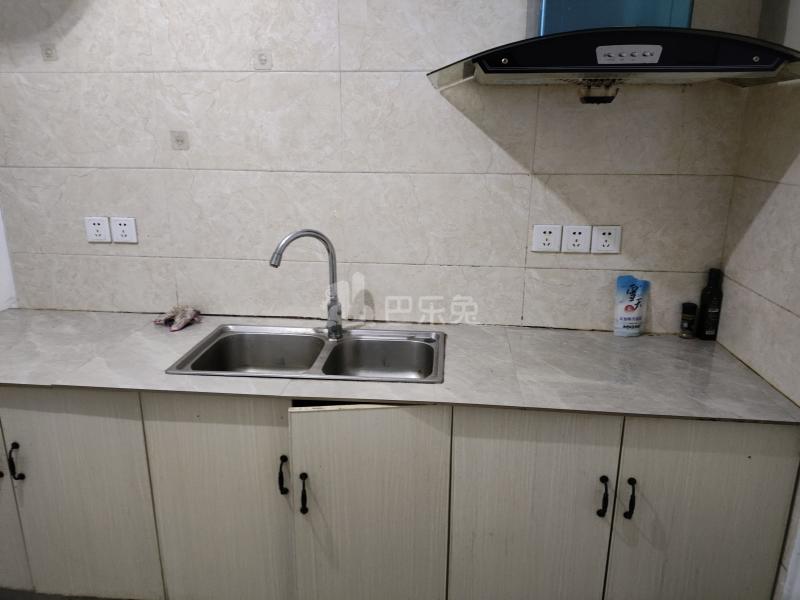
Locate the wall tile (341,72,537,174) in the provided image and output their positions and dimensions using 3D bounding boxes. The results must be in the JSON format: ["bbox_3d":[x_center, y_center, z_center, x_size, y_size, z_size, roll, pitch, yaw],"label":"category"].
[{"bbox_3d":[0.116,-0.547,1.790,0.600,0.301,0.010,2,16,6],"label":"wall tile"}]

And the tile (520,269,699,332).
[{"bbox_3d":[0.711,0.003,1.885,0.603,0.206,0.010,2,16,6],"label":"tile"}]

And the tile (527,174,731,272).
[{"bbox_3d":[0.713,-0.238,1.815,0.603,0.298,0.010,2,16,6],"label":"tile"}]

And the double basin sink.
[{"bbox_3d":[-0.243,0.239,1.753,0.750,0.190,0.406,2,16,6],"label":"double basin sink"}]

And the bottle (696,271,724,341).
[{"bbox_3d":[0.978,0.015,1.819,0.060,0.224,0.060,2,16,6],"label":"bottle"}]

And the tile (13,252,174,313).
[{"bbox_3d":[-1.086,-0.059,2.061,0.609,0.206,0.010,2,16,6],"label":"tile"}]

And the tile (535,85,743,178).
[{"bbox_3d":[0.715,-0.526,1.731,0.603,0.301,0.010,2,16,6],"label":"tile"}]

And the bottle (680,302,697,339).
[{"bbox_3d":[0.927,0.069,1.848,0.045,0.104,0.045,2,16,6],"label":"bottle"}]

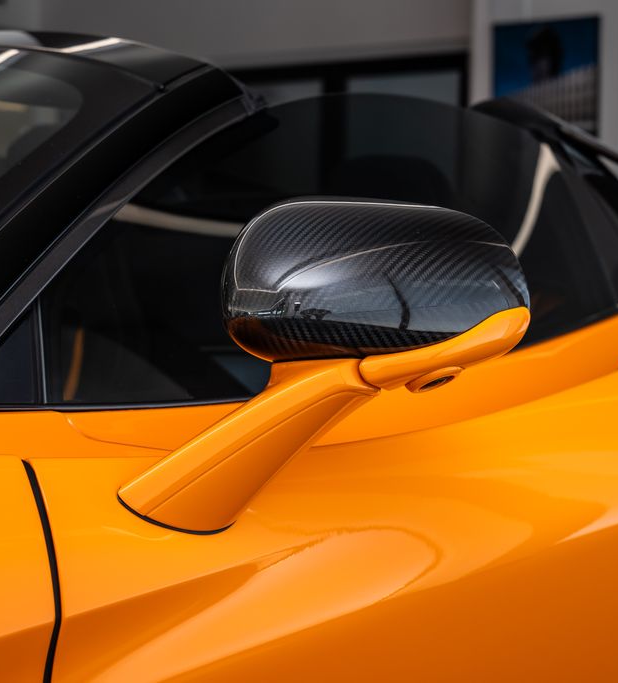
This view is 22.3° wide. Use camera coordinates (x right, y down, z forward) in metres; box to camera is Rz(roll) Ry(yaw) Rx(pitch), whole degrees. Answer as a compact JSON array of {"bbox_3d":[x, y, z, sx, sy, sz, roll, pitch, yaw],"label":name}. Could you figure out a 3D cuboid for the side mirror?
[{"bbox_3d":[0.014,0.019,1.302,0.280,0.270,0.225,3,5,40],"label":"side mirror"}]

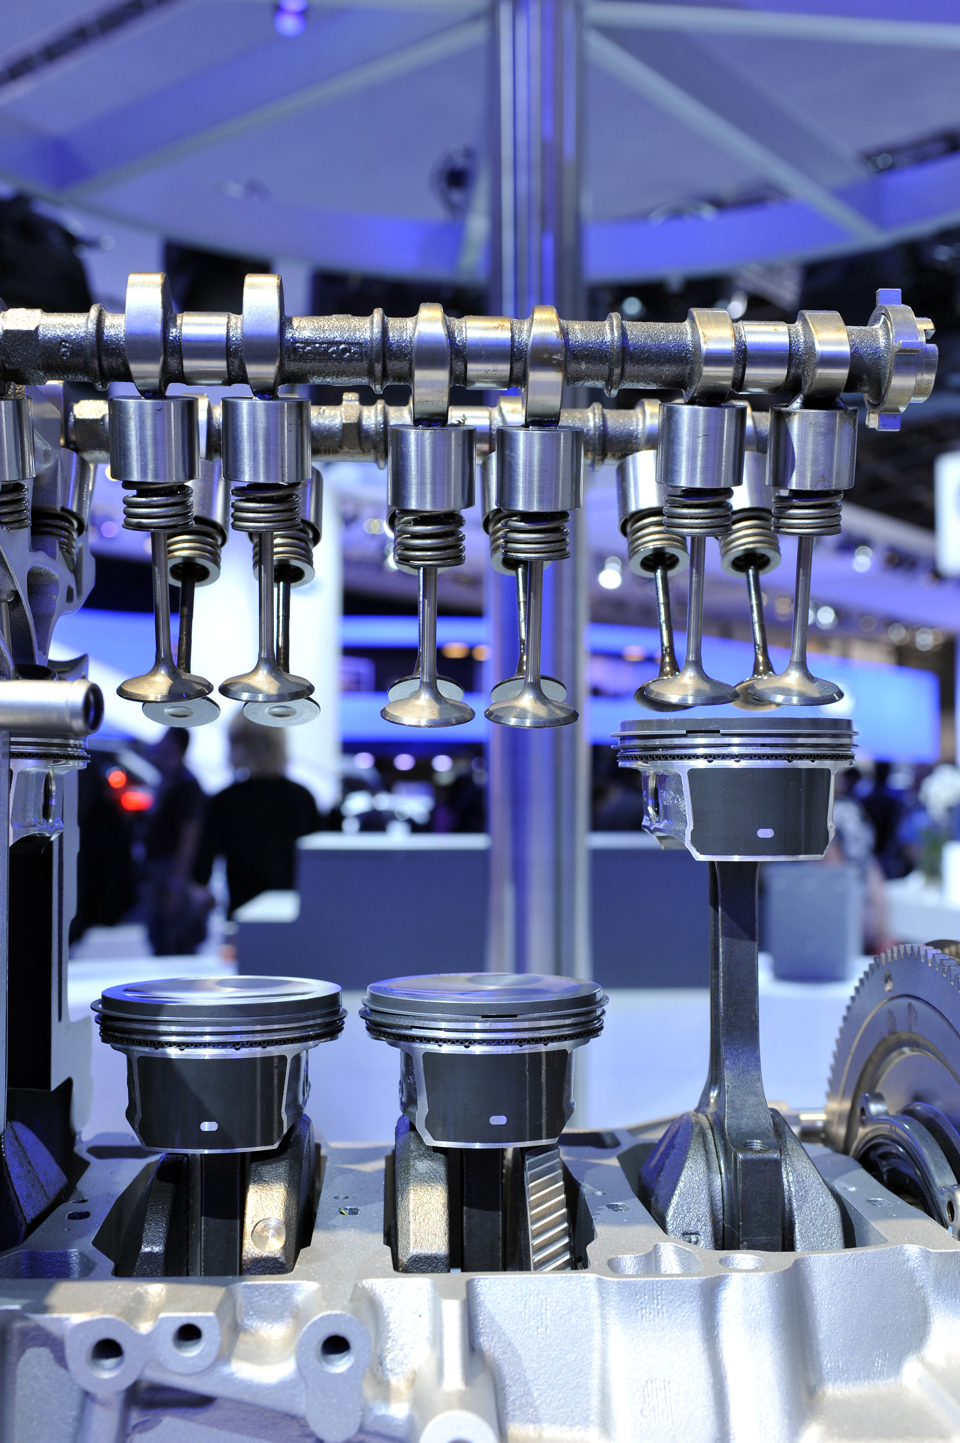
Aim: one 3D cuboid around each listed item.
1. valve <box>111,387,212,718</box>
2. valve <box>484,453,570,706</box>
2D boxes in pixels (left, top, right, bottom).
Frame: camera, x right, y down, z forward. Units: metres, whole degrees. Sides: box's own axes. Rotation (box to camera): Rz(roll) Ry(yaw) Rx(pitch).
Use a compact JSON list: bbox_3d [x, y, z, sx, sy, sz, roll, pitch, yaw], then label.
[{"bbox_3d":[-0.113,-0.061,0.566,0.035,0.104,0.035,0,13,-2],"label":"valve"},{"bbox_3d":[0.018,-0.058,0.655,0.031,0.104,0.031,0,-24,-2],"label":"valve"}]

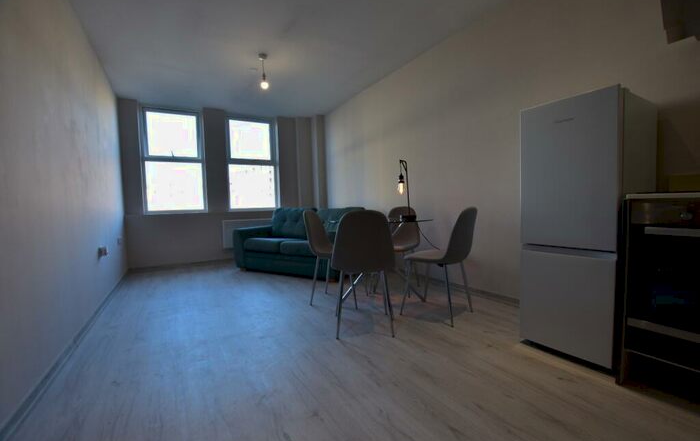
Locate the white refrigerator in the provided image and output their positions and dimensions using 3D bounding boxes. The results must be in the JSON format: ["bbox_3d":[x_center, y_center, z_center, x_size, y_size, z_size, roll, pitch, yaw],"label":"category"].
[{"bbox_3d":[1.440,0.047,1.789,0.588,1.452,0.453,-4,4,-33],"label":"white refrigerator"}]

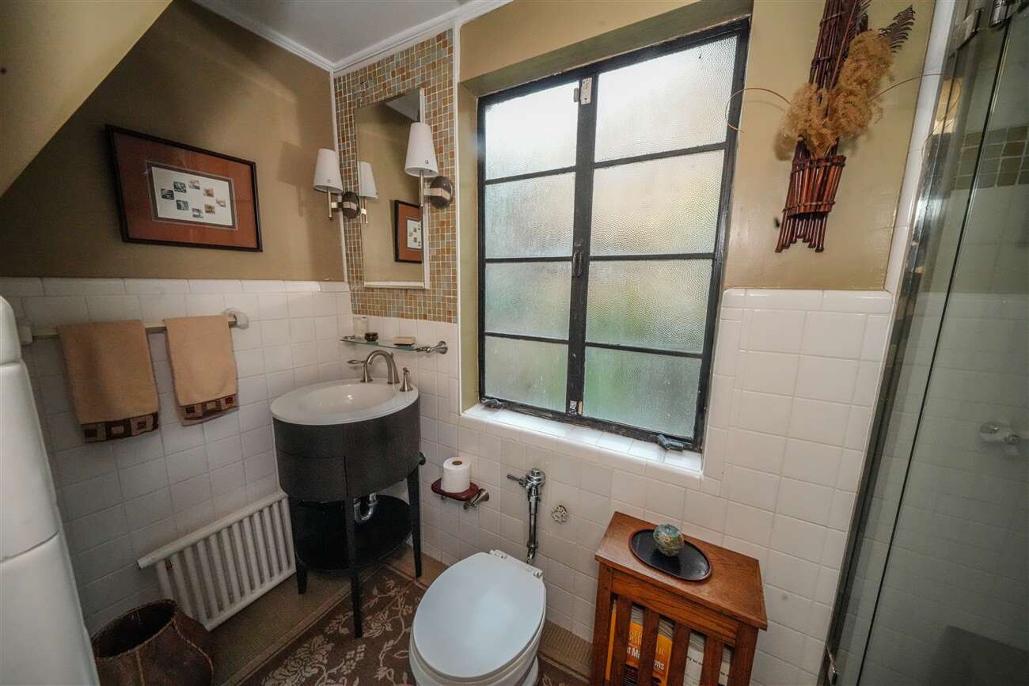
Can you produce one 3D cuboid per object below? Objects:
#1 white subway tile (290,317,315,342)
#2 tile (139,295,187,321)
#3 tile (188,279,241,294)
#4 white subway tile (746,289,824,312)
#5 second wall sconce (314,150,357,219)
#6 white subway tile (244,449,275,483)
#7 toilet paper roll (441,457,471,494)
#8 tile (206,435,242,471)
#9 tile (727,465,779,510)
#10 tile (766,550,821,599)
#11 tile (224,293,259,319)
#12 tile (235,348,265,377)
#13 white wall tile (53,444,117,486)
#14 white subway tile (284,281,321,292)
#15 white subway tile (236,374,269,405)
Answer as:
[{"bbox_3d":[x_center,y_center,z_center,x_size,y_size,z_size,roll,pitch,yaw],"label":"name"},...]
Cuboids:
[{"bbox_3d":[-0.945,-0.055,1.533,0.010,0.108,0.108,6,11,29],"label":"white subway tile"},{"bbox_3d":[-1.160,-0.105,1.140,0.010,0.108,0.108,6,11,29],"label":"tile"},{"bbox_3d":[-1.091,-0.204,1.257,0.009,0.051,0.152,6,11,30],"label":"tile"},{"bbox_3d":[0.676,-0.108,0.868,0.152,0.051,0.009,6,11,30],"label":"white subway tile"},{"bbox_3d":[-0.806,-0.699,1.540,0.118,0.287,0.176,6,11,30],"label":"second wall sconce"},{"bbox_3d":[-1.063,0.516,1.432,0.009,0.108,0.108,7,11,30],"label":"white subway tile"},{"bbox_3d":[-0.236,0.533,1.391,0.109,0.099,0.109,1,9,0],"label":"toilet paper roll"},{"bbox_3d":[-1.117,0.421,1.318,0.009,0.108,0.108,7,11,30],"label":"tile"},{"bbox_3d":[0.660,0.400,0.947,0.108,0.108,0.009,6,11,29],"label":"tile"},{"bbox_3d":[0.756,0.630,0.937,0.108,0.108,0.009,6,11,30],"label":"tile"},{"bbox_3d":[-1.052,-0.135,1.329,0.009,0.108,0.108,6,11,29],"label":"tile"},{"bbox_3d":[-1.054,0.081,1.361,0.009,0.108,0.108,7,11,30],"label":"tile"},{"bbox_3d":[-1.277,0.356,1.022,0.010,0.108,0.108,6,11,29],"label":"white wall tile"},{"bbox_3d":[-0.934,-0.247,1.514,0.012,0.049,0.152,6,11,29],"label":"white subway tile"},{"bbox_3d":[-1.062,0.190,1.386,0.009,0.108,0.108,6,11,30],"label":"white subway tile"}]

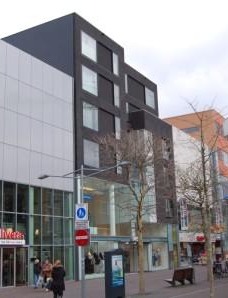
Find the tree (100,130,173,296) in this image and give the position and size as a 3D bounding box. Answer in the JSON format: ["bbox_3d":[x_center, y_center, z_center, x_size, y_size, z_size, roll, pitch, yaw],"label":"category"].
[{"bbox_3d":[1.132,2.852,20.869,3.533,7.450,3.357,-2,-13,0],"label":"tree"}]

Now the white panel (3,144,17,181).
[{"bbox_3d":[-6.952,0.958,29.885,0.100,2.517,1.280,-10,-16,30],"label":"white panel"}]

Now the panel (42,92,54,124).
[{"bbox_3d":[-5.102,-3.083,34.231,0.100,2.425,1.280,-10,-16,30],"label":"panel"}]

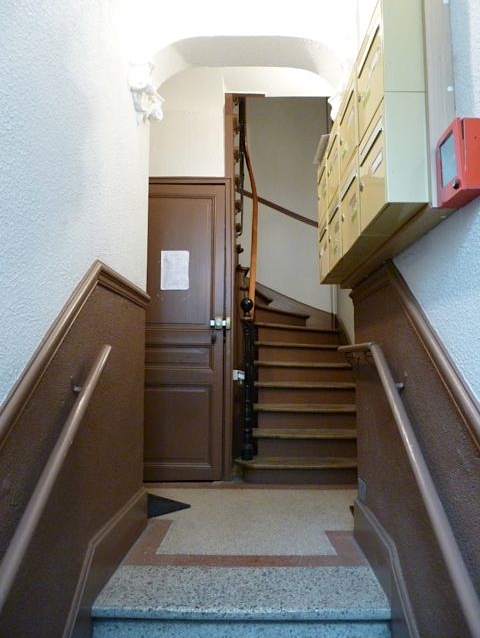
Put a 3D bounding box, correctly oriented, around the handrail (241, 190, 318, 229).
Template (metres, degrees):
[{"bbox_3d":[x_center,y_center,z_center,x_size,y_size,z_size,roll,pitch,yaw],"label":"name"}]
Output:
[{"bbox_3d":[0.440,-1.255,5.244,1.049,0.058,0.055,25,-3,4],"label":"handrail"}]

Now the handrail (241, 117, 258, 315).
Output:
[{"bbox_3d":[0.092,-0.931,3.989,0.139,1.933,0.901,0,-5,2],"label":"handrail"}]

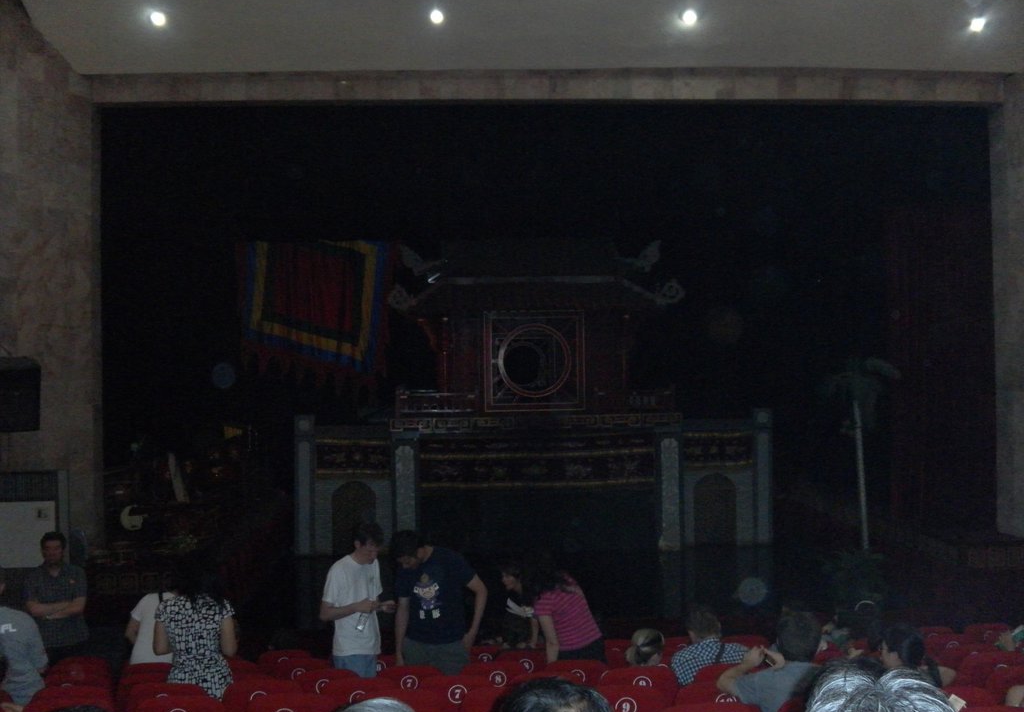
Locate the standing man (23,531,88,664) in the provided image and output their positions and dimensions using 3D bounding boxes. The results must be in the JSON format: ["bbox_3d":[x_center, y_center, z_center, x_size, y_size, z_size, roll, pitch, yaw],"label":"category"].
[{"bbox_3d":[-3.516,2.213,7.985,0.520,1.730,0.360,0,-1,-14],"label":"standing man"}]

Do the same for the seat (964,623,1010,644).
[{"bbox_3d":[4.034,2.704,9.006,0.530,0.880,0.580,-1,-1,-3],"label":"seat"}]

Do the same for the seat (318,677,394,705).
[{"bbox_3d":[-0.864,2.236,6.009,0.530,0.880,0.580,-1,-1,-3],"label":"seat"}]

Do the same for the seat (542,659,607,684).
[{"bbox_3d":[0.416,2.479,7.128,0.510,0.920,0.580,-1,-1,-6],"label":"seat"}]

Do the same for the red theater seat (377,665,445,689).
[{"bbox_3d":[-0.672,2.491,7.043,0.510,0.920,0.580,-1,-1,-3],"label":"red theater seat"}]

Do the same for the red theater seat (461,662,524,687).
[{"bbox_3d":[-0.120,2.395,6.836,0.530,0.880,0.580,-1,-1,-3],"label":"red theater seat"}]

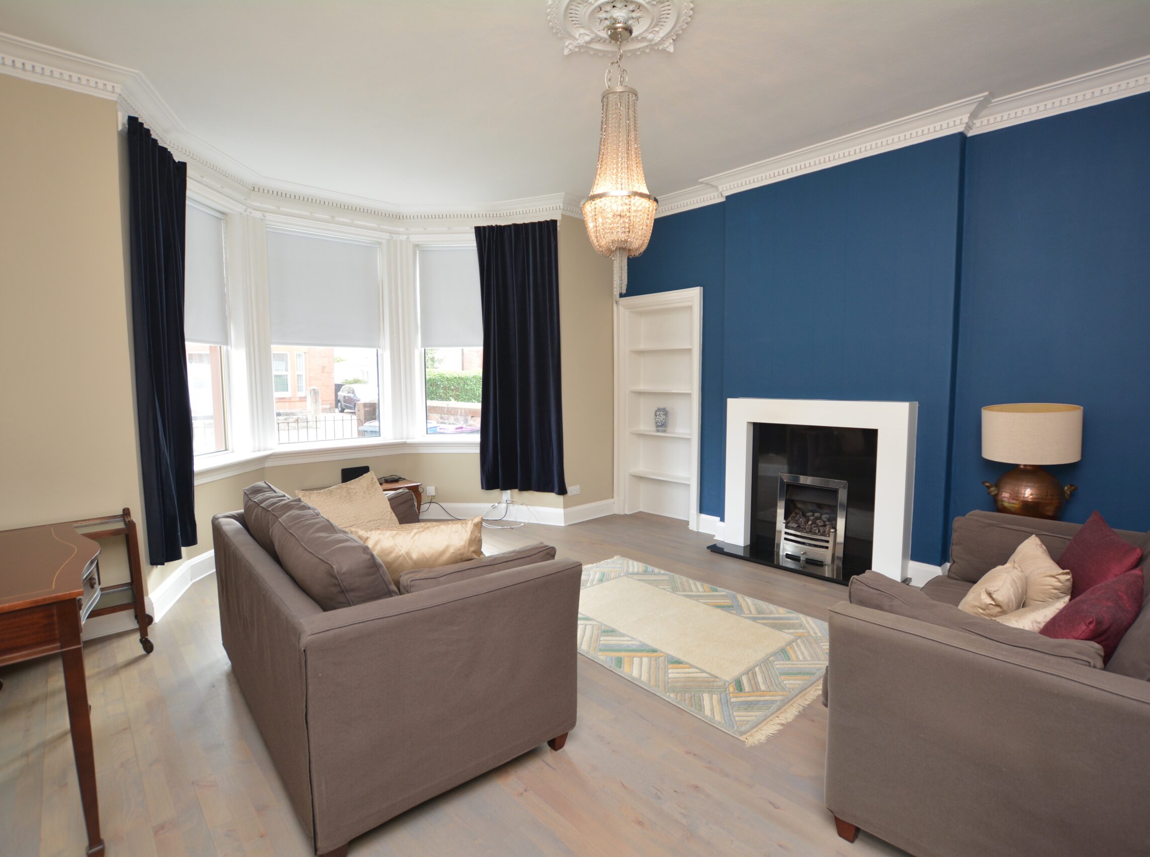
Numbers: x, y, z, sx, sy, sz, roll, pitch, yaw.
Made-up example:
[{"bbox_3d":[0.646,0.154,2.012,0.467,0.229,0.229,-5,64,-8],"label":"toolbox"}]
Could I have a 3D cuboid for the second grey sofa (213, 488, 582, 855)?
[{"bbox_3d":[-0.813,0.677,2.174,0.872,0.840,1.557,-4,6,-40],"label":"second grey sofa"}]

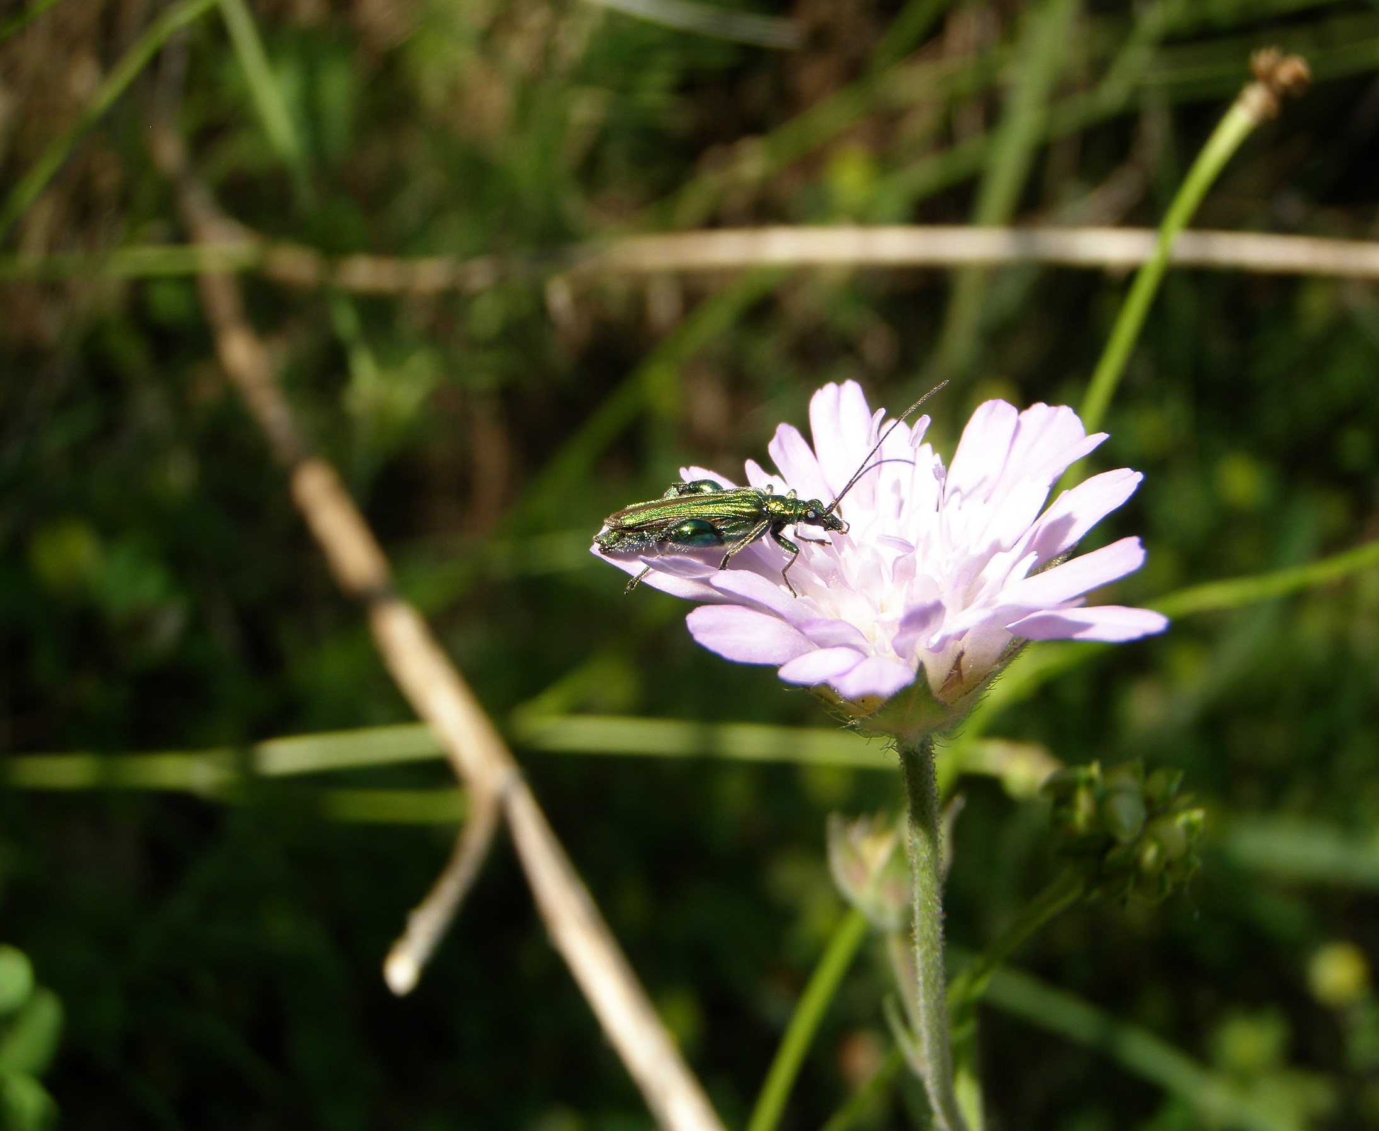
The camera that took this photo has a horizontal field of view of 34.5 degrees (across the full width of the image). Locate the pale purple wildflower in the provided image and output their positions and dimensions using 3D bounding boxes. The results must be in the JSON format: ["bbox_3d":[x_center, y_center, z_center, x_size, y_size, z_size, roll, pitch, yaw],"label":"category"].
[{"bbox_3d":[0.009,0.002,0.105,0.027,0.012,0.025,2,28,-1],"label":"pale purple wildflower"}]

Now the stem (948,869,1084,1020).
[{"bbox_3d":[0.018,0.021,0.124,0.001,0.011,0.001,43,6,0],"label":"stem"}]

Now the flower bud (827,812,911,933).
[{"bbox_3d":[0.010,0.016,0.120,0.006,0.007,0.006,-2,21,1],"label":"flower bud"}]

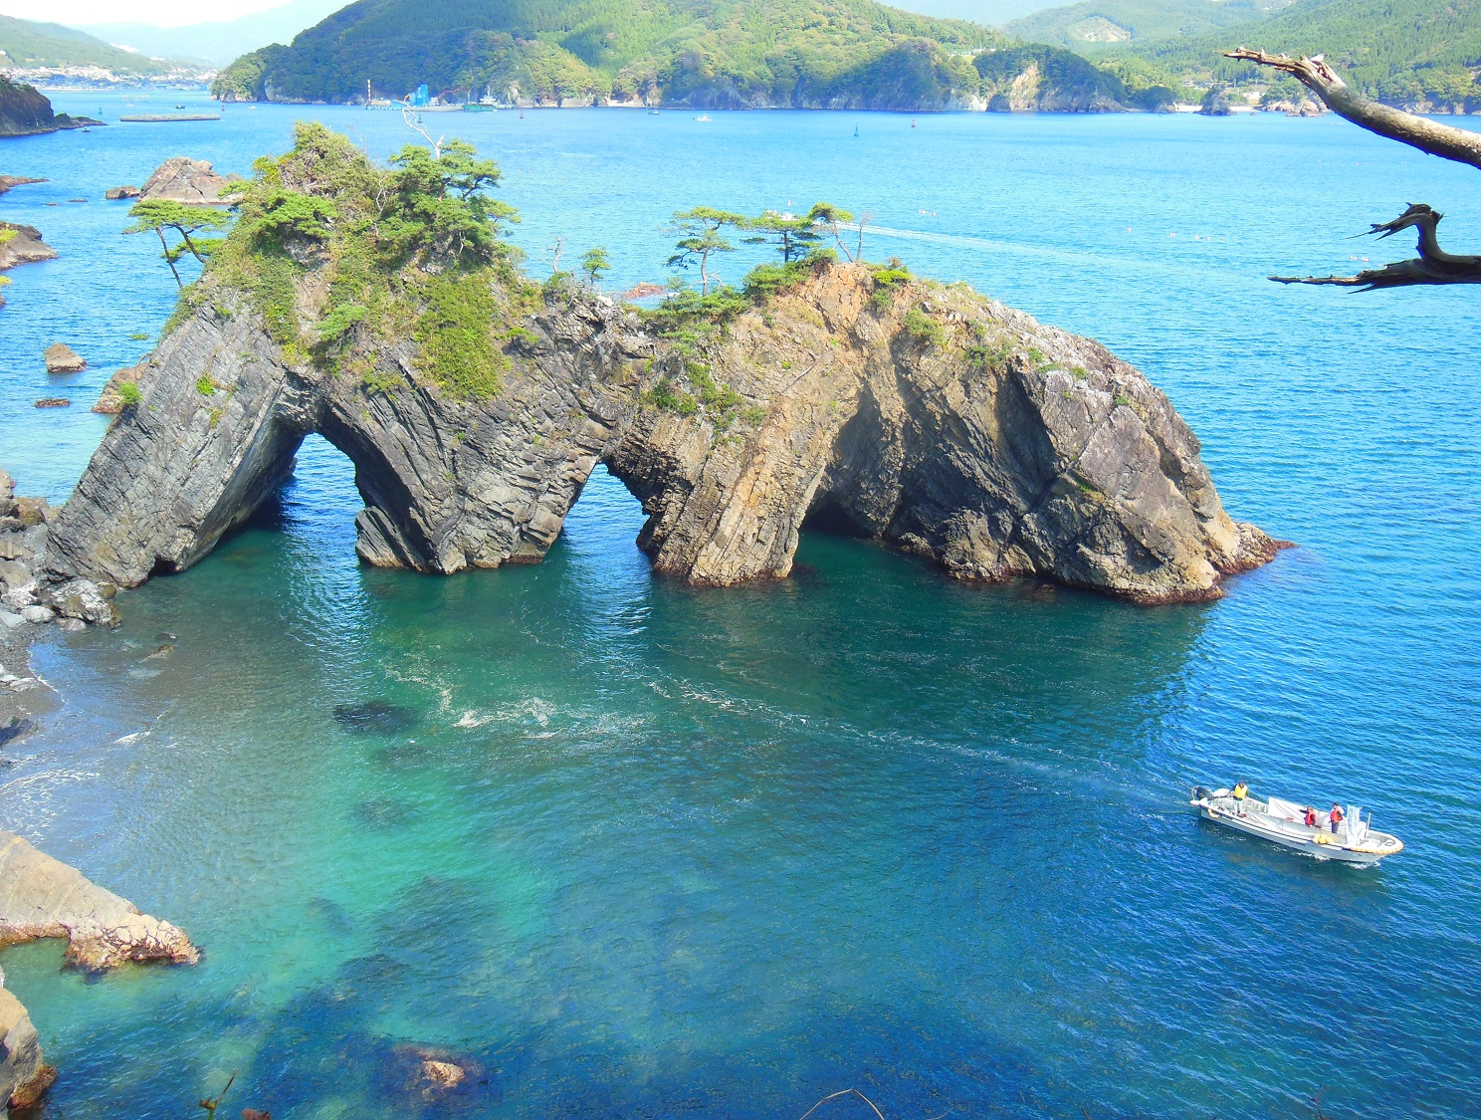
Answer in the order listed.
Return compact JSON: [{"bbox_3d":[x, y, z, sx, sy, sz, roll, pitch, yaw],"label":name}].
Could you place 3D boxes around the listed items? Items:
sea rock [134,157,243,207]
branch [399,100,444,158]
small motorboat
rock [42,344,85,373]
[{"bbox_3d":[-145.644,-100.181,443.784,28.000,10.800,19.000,-5,17,-17],"label":"sea rock"},{"bbox_3d":[-21.618,-29.273,114.404,3.100,3.900,1.600,-3,16,-10],"label":"branch"},{"bbox_3d":[24.275,11.291,72.963,8.900,1.900,2.500,13,20,37],"label":"small motorboat"},{"bbox_3d":[-76.803,-22.945,190.703,4.400,2.500,3.600,-6,17,-21],"label":"rock"}]

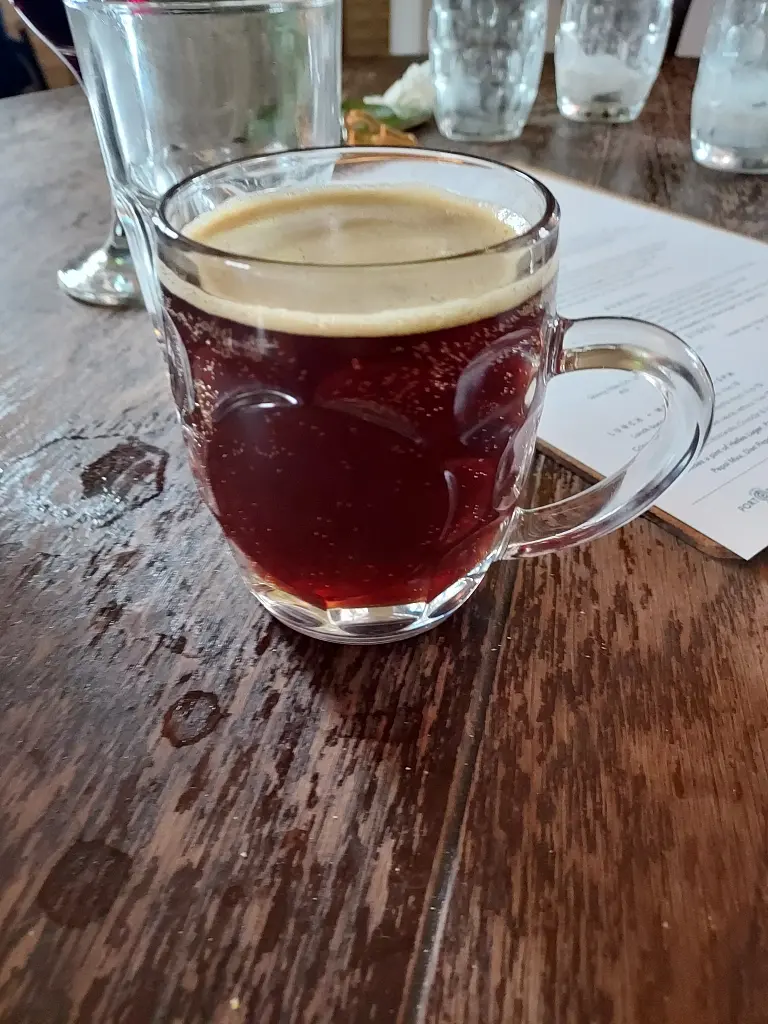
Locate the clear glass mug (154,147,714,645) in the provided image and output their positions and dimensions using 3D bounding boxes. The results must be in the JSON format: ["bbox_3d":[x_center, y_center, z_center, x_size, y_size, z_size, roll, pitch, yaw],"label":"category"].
[{"bbox_3d":[0.012,-0.026,0.201,0.142,0.117,0.103,13,41,15],"label":"clear glass mug"}]

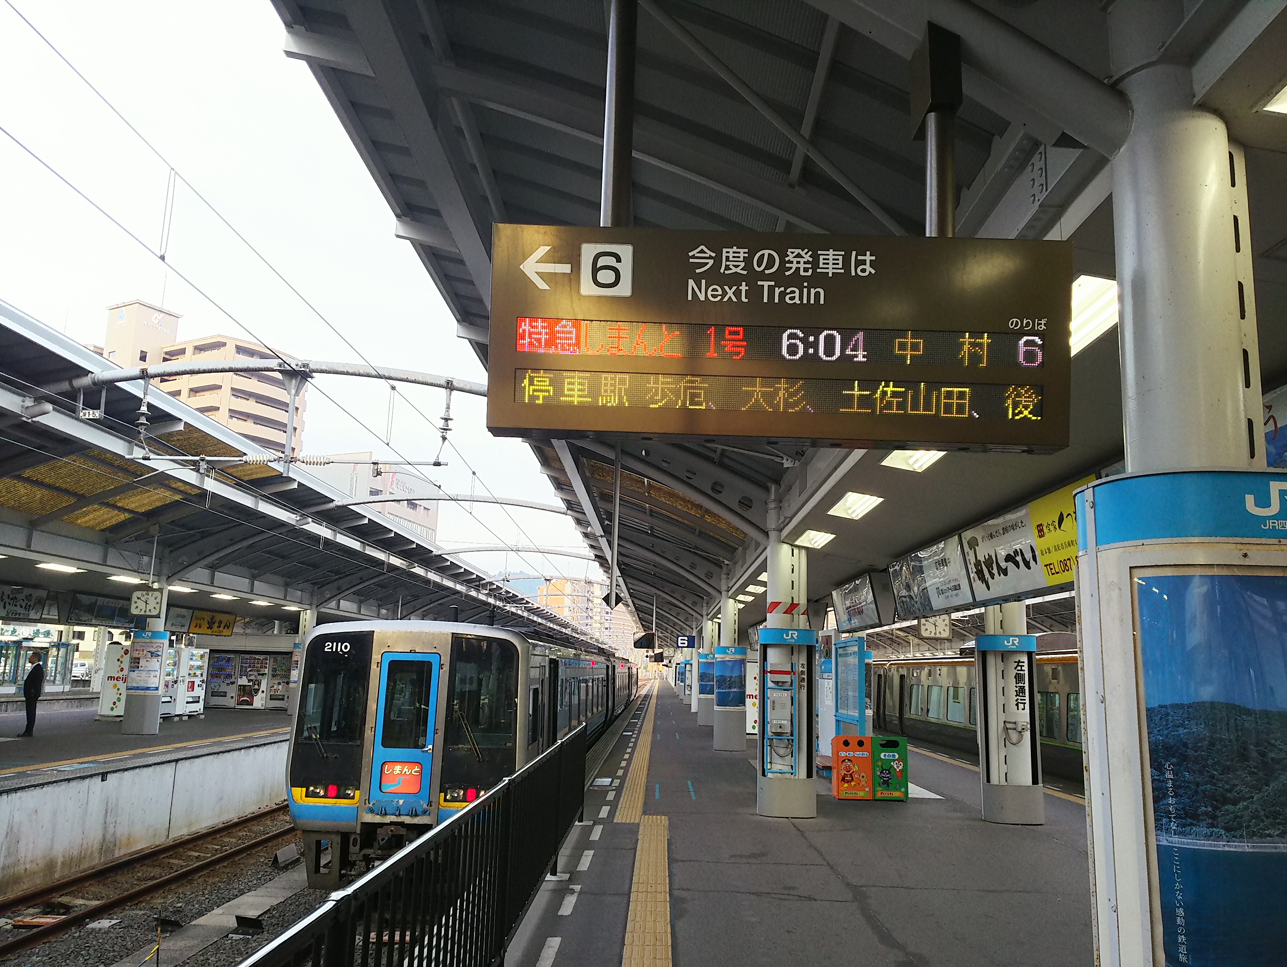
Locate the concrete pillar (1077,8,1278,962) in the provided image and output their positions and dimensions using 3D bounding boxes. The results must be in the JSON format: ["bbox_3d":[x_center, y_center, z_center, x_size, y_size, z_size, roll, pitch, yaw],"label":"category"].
[{"bbox_3d":[1.656,0.347,2.796,0.740,3.950,0.570,2,-11,1],"label":"concrete pillar"}]

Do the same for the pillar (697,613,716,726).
[{"bbox_3d":[2.201,6.025,31.903,0.740,3.800,0.570,2,-11,1],"label":"pillar"}]

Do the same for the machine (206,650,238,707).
[{"bbox_3d":[-14.404,6.852,33.545,1.050,1.830,0.740,1,-11,5],"label":"machine"}]

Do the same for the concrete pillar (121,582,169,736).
[{"bbox_3d":[-11.007,3.884,21.651,0.740,3.360,0.600,1,-11,1],"label":"concrete pillar"}]

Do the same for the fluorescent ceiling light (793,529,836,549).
[{"bbox_3d":[2.156,0.692,12.255,0.360,0.090,1.270,2,-11,1],"label":"fluorescent ceiling light"}]

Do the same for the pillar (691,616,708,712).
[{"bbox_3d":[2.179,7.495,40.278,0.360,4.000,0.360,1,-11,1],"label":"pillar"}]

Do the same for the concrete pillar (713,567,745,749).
[{"bbox_3d":[1.969,4.049,21.980,0.710,3.860,0.620,1,-11,1],"label":"concrete pillar"}]

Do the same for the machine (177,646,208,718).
[{"bbox_3d":[-13.011,5.722,27.577,0.740,1.920,1.120,2,-11,1],"label":"machine"}]

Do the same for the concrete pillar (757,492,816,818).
[{"bbox_3d":[1.841,2.164,12.547,0.740,4.060,0.570,2,-11,1],"label":"concrete pillar"}]

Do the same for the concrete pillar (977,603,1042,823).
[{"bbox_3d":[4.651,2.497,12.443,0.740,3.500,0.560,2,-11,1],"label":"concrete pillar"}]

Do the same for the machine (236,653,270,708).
[{"bbox_3d":[-13.336,6.864,33.452,1.050,1.830,0.740,1,-11,5],"label":"machine"}]

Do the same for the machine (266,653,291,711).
[{"bbox_3d":[-12.290,6.868,33.342,0.980,1.850,0.740,2,-11,1],"label":"machine"}]

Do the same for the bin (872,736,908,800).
[{"bbox_3d":[3.453,4.043,13.776,0.480,0.860,0.460,1,-11,1],"label":"bin"}]

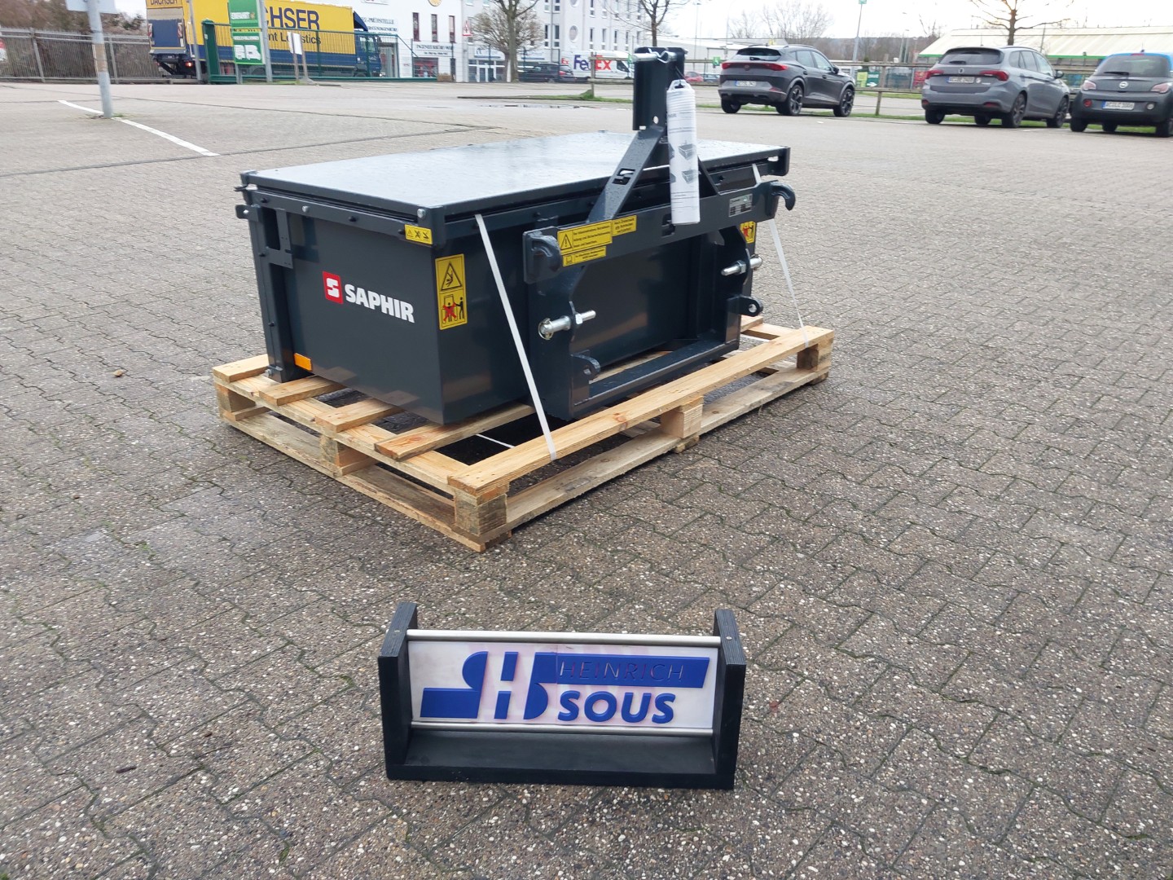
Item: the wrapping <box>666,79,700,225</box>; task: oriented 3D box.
[{"bbox_3d":[0.254,-0.748,2.400,0.076,0.366,0.076,-3,21,1],"label":"wrapping"}]

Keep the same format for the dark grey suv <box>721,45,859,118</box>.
[{"bbox_3d":[4.900,-8.580,21.850,1.870,1.520,4.450,18,28,35],"label":"dark grey suv"}]

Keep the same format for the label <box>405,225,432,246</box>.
[{"bbox_3d":[-0.400,-0.491,2.192,0.098,0.035,0.005,20,31,38],"label":"label"}]

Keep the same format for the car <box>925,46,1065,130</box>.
[{"bbox_3d":[8.650,-7.340,19.020,1.820,1.510,4.570,21,30,39],"label":"car"}]

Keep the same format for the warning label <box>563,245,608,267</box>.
[{"bbox_3d":[0.000,-0.456,2.269,0.005,0.027,0.156,20,31,38],"label":"warning label"}]

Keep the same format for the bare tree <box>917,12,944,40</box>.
[{"bbox_3d":[35.971,-40.759,95.641,2.874,7.121,2.874,9,24,17],"label":"bare tree"}]

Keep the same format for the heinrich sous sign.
[{"bbox_3d":[-0.037,0.410,1.475,0.550,0.235,0.147,1,24,2],"label":"heinrich sous sign"}]

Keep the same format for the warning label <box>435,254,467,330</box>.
[{"bbox_3d":[-0.333,-0.368,2.281,0.005,0.178,0.089,20,31,38],"label":"warning label"}]

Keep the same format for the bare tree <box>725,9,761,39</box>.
[{"bbox_3d":[17.150,-42.896,99.841,3.800,7.340,3.800,5,23,8],"label":"bare tree"}]

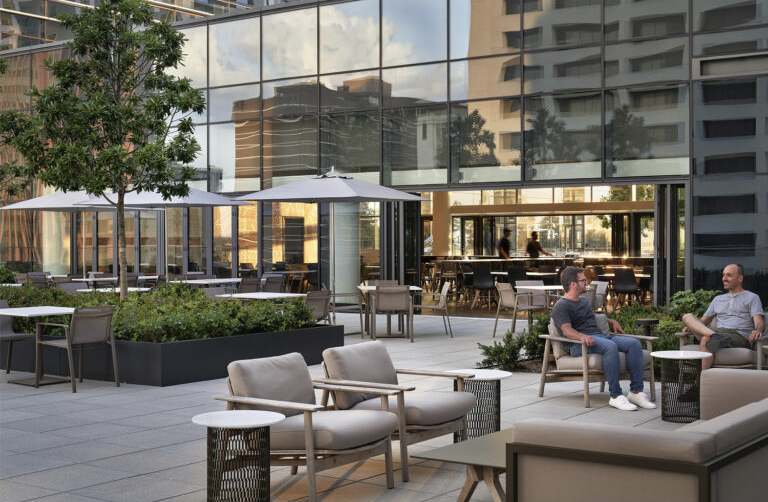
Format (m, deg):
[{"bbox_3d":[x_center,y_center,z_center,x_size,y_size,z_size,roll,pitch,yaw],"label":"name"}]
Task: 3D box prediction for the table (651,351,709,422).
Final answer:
[{"bbox_3d":[2.513,1.146,9.000,0.515,0.540,0.515,0,1,35],"label":"table"}]

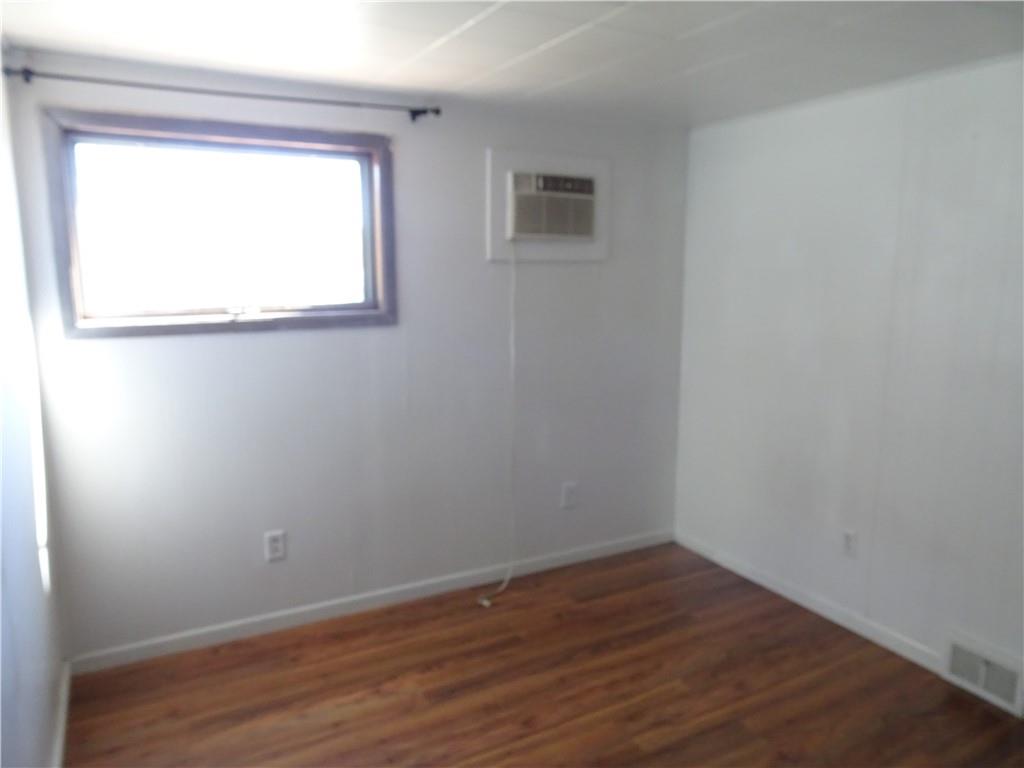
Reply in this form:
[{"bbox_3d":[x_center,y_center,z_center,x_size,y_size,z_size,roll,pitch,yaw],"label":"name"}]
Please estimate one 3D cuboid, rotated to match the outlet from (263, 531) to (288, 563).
[{"bbox_3d":[-0.938,0.644,2.815,0.073,0.118,0.012,-5,10,-27],"label":"outlet"}]

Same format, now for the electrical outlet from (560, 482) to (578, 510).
[{"bbox_3d":[0.279,0.544,3.446,0.073,0.118,0.012,-5,10,-27],"label":"electrical outlet"}]

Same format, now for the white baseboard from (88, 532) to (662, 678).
[{"bbox_3d":[-0.356,0.909,3.176,2.767,0.082,0.016,-5,10,-27],"label":"white baseboard"}]

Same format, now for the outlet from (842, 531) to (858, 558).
[{"bbox_3d":[1.355,0.645,2.843,0.012,0.118,0.073,-5,10,-27],"label":"outlet"}]

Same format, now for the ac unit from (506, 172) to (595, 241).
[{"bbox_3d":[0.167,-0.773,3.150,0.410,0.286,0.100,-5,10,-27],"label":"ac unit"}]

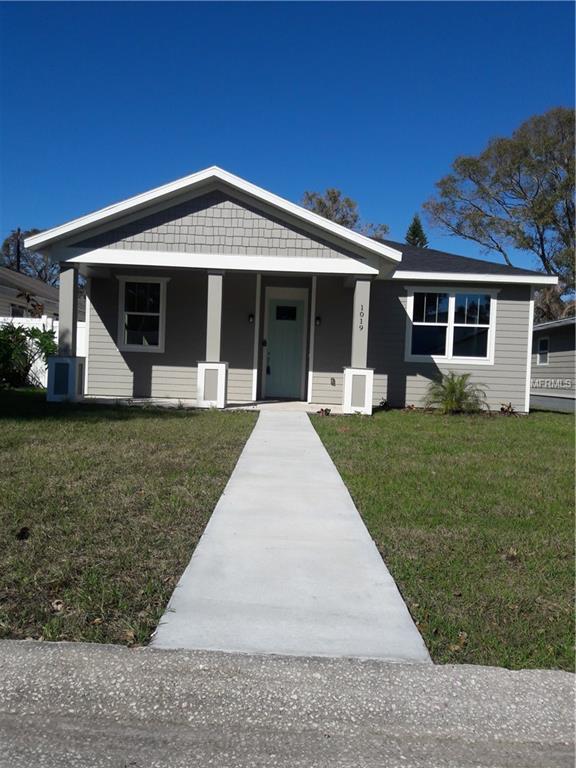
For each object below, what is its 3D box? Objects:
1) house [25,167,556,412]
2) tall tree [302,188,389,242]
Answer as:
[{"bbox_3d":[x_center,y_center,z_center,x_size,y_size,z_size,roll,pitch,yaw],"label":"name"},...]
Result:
[{"bbox_3d":[0.428,-2.163,17.241,10.900,5.100,11.000,2,2,0],"label":"house"},{"bbox_3d":[2.538,-4.803,30.863,5.600,9.700,5.600,2,2,0],"label":"tall tree"}]

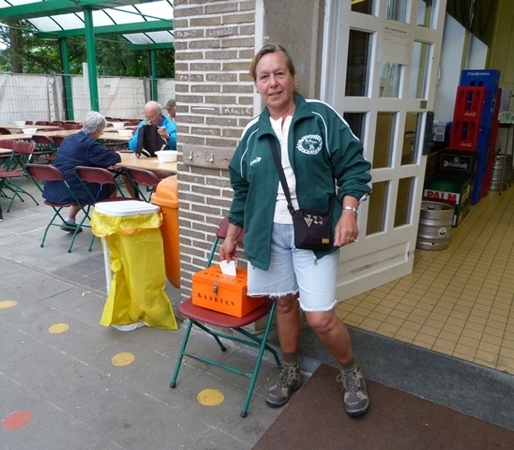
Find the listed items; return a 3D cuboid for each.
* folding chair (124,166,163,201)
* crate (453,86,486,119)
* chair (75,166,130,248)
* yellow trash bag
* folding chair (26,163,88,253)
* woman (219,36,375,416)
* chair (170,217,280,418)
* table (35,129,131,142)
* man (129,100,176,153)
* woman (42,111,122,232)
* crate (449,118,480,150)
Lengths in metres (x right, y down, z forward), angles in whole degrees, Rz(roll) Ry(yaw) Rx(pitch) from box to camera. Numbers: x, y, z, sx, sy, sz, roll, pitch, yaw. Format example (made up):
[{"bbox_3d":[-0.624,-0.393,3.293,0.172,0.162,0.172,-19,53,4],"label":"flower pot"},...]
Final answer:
[{"bbox_3d":[-0.915,-0.163,4.207,0.460,0.800,0.480,11,19,31],"label":"folding chair"},{"bbox_3d":[2.356,-1.346,4.777,0.275,0.330,0.360,10,18,27],"label":"crate"},{"bbox_3d":[-1.372,-0.169,4.205,0.450,0.790,0.500,11,18,30],"label":"chair"},{"bbox_3d":[-0.791,0.264,2.829,0.480,0.730,0.360,-3,17,-14],"label":"yellow trash bag"},{"bbox_3d":[-1.853,-0.198,4.260,0.460,0.800,0.480,8,17,22],"label":"folding chair"},{"bbox_3d":[0.184,0.043,2.057,0.670,1.610,0.460,4,16,11],"label":"woman"},{"bbox_3d":[-0.121,0.424,2.188,0.450,0.790,0.500,10,18,27],"label":"chair"},{"bbox_3d":[-3.035,-1.308,8.229,2.200,0.750,1.000,11,18,31],"label":"table"},{"bbox_3d":[-1.328,-0.906,5.785,0.580,1.360,0.750,11,18,31],"label":"man"},{"bbox_3d":[-1.746,-0.484,4.387,0.570,1.280,0.820,10,18,28],"label":"woman"},{"bbox_3d":[2.353,-1.030,4.865,0.275,0.330,0.360,10,18,27],"label":"crate"}]

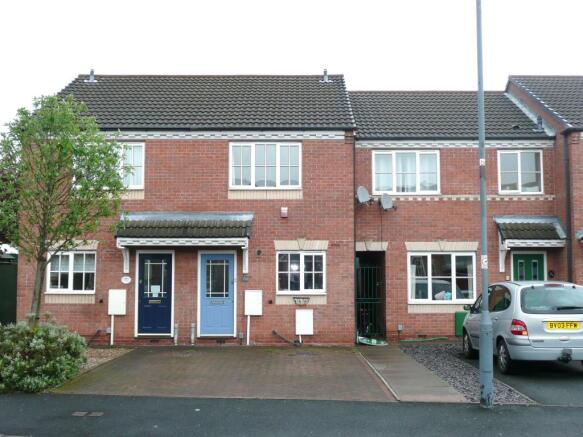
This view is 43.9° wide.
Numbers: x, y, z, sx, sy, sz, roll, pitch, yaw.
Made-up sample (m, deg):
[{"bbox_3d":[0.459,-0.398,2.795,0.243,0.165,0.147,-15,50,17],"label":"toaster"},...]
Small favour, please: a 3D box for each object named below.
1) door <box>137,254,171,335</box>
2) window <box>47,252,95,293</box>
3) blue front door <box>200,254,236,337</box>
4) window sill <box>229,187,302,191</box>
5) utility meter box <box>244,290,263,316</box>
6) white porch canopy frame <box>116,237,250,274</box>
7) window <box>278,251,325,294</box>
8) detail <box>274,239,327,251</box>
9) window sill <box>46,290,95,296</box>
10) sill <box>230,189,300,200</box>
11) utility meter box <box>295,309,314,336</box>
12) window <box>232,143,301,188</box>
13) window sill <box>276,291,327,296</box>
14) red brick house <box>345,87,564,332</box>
[{"bbox_3d":[-3.225,1.778,17.213,0.855,1.937,0.080,0,-5,0],"label":"door"},{"bbox_3d":[-5.222,1.284,17.233,1.209,0.996,0.100,0,-5,0],"label":"window"},{"bbox_3d":[-1.755,1.802,17.169,0.810,1.980,0.080,0,-5,0],"label":"blue front door"},{"bbox_3d":[-0.622,-0.710,17.320,1.760,0.080,0.140,0,-5,0],"label":"window sill"},{"bbox_3d":[-0.889,2.002,17.135,0.413,0.597,0.180,0,-5,0],"label":"utility meter box"},{"bbox_3d":[-2.491,0.872,16.900,3.035,0.819,0.570,0,-5,0],"label":"white porch canopy frame"},{"bbox_3d":[0.233,1.290,17.232,1.179,1.032,0.100,0,-5,0],"label":"window"},{"bbox_3d":[0.237,0.632,17.225,1.280,0.264,0.100,0,-5,0],"label":"detail"},{"bbox_3d":[-5.230,1.772,17.112,1.230,0.090,0.140,0,-5,0],"label":"window sill"},{"bbox_3d":[-0.616,-0.563,17.311,1.770,0.250,0.120,0,-5,0],"label":"sill"},{"bbox_3d":[0.313,2.450,17.099,0.414,0.607,0.180,0,-5,0],"label":"utility meter box"},{"bbox_3d":[-0.626,-1.271,17.427,1.730,1.140,0.100,0,-5,0],"label":"window"},{"bbox_3d":[0.236,1.772,17.112,1.210,0.090,0.140,0,-5,0],"label":"window sill"},{"bbox_3d":[4.080,-0.297,21.801,5.100,7.300,7.600,0,-5,0],"label":"red brick house"}]

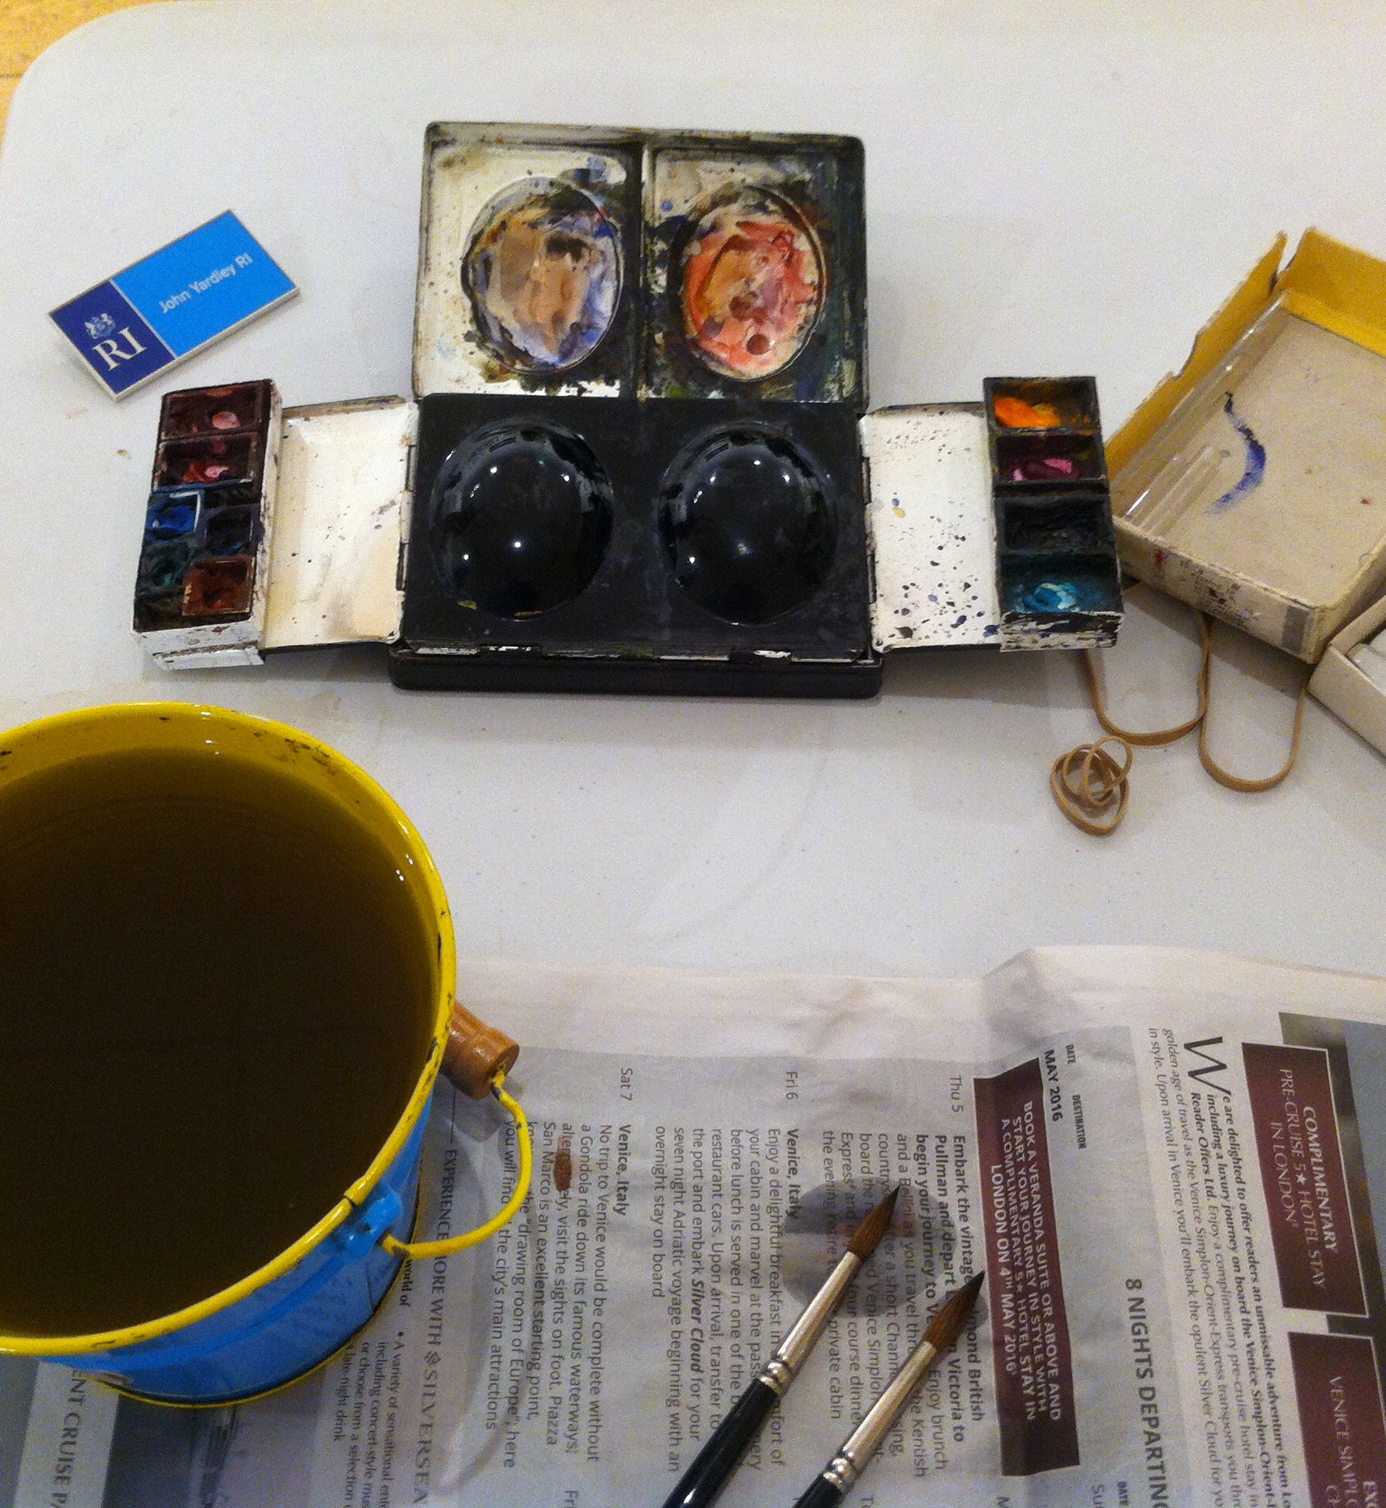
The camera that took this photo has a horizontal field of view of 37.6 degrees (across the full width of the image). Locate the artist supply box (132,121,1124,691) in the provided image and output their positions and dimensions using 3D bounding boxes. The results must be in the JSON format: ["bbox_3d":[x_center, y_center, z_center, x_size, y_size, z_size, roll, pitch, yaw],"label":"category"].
[{"bbox_3d":[-0.019,-0.115,0.666,0.302,0.053,0.193,1,58,2],"label":"artist supply box"}]

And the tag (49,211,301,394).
[{"bbox_3d":[-0.183,-0.159,0.721,0.076,0.004,0.048,-37,64,-20],"label":"tag"}]

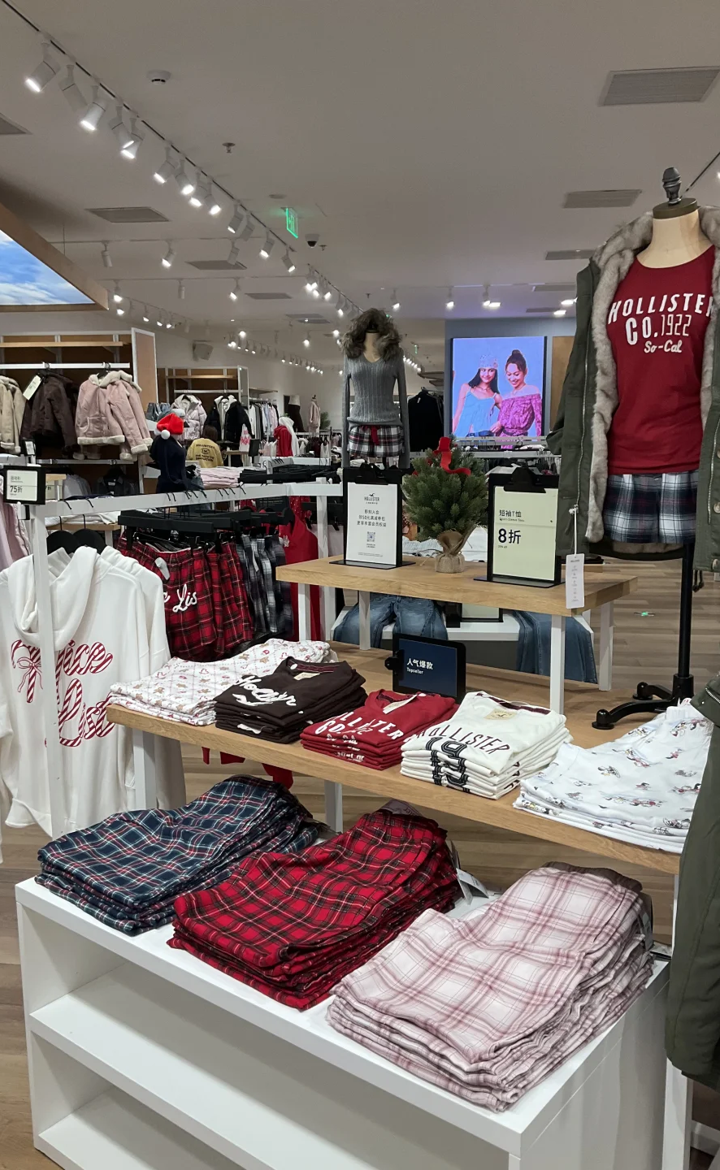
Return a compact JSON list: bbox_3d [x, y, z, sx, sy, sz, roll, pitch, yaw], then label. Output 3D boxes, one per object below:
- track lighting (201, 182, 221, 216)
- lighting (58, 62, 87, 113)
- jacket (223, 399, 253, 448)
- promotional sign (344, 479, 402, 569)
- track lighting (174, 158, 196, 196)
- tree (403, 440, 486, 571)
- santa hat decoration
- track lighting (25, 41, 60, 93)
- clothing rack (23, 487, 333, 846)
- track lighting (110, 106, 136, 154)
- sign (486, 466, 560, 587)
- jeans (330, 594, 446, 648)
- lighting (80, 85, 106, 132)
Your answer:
[{"bbox_3d":[-1.031,-2.675,6.780,0.140,0.210,0.080,2,10,15],"label":"track lighting"},{"bbox_3d":[-1.343,-2.326,4.580,0.140,0.220,0.080,-5,11,-25],"label":"lighting"},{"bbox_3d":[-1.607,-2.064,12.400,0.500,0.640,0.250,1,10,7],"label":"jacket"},{"bbox_3d":[0.042,-0.236,3.481,0.263,0.328,0.050,7,12,38],"label":"promotional sign"},{"bbox_3d":[-1.082,-2.517,6.059,0.142,0.200,0.078,4,10,26],"label":"track lighting"},{"bbox_3d":[0.259,-0.254,2.926,0.250,0.390,0.250,-1,10,0],"label":"tree"},{"bbox_3d":[-1.795,-1.526,9.300,0.250,0.235,0.220,3,10,22],"label":"santa hat decoration"},{"bbox_3d":[-1.362,-2.222,4.210,0.144,0.201,0.078,-3,10,-12],"label":"track lighting"},{"bbox_3d":[-0.481,0.346,3.056,0.420,1.310,1.120,8,13,40],"label":"clothing rack"},{"bbox_3d":[-1.228,-2.361,5.063,0.143,0.200,0.078,-2,9,-7],"label":"track lighting"},{"bbox_3d":[0.438,-0.166,2.649,0.208,0.312,0.080,7,12,38],"label":"sign"},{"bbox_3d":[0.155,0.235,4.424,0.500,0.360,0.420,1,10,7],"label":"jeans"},{"bbox_3d":[-1.288,-2.302,4.737,0.132,0.196,0.078,-3,10,-14],"label":"lighting"}]

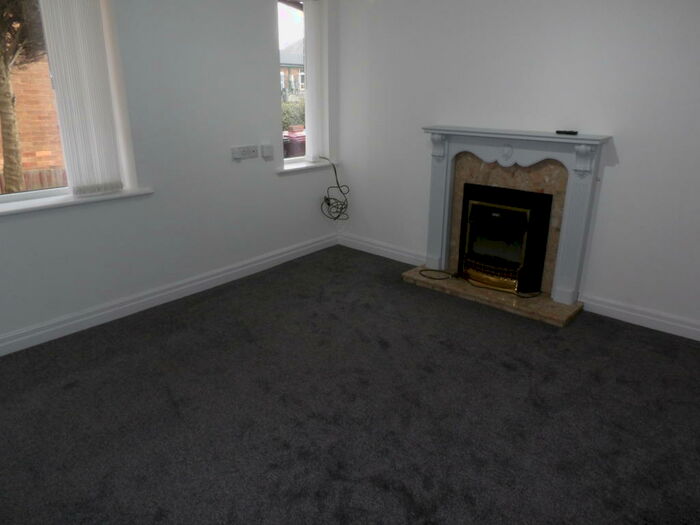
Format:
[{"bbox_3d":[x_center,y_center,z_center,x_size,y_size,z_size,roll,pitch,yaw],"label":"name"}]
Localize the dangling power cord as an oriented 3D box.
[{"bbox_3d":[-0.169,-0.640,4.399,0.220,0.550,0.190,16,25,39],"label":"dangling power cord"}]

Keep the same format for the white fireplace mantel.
[{"bbox_3d":[1.052,-0.354,3.426,1.224,1.088,0.196,16,25,39],"label":"white fireplace mantel"}]

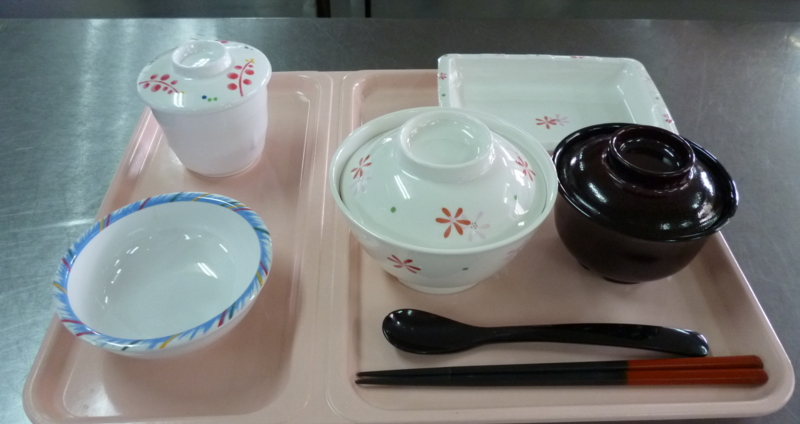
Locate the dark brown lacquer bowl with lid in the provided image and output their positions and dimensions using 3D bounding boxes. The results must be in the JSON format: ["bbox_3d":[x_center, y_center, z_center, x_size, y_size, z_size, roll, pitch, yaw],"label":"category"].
[{"bbox_3d":[0.144,-0.006,0.396,0.105,0.081,0.105,0,44,0],"label":"dark brown lacquer bowl with lid"}]

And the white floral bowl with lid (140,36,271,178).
[{"bbox_3d":[-0.133,-0.075,0.464,0.090,0.084,0.090,0,44,0],"label":"white floral bowl with lid"}]

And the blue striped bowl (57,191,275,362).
[{"bbox_3d":[-0.127,0.044,0.367,0.114,0.045,0.114,0,44,0],"label":"blue striped bowl"}]

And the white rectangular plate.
[{"bbox_3d":[0.115,-0.080,0.508,0.170,0.028,0.118,0,44,0],"label":"white rectangular plate"}]

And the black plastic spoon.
[{"bbox_3d":[0.081,0.071,0.361,0.182,0.018,0.032,3,44,3],"label":"black plastic spoon"}]

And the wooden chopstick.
[{"bbox_3d":[0.088,0.089,0.349,0.224,0.008,0.019,-1,44,-1],"label":"wooden chopstick"}]

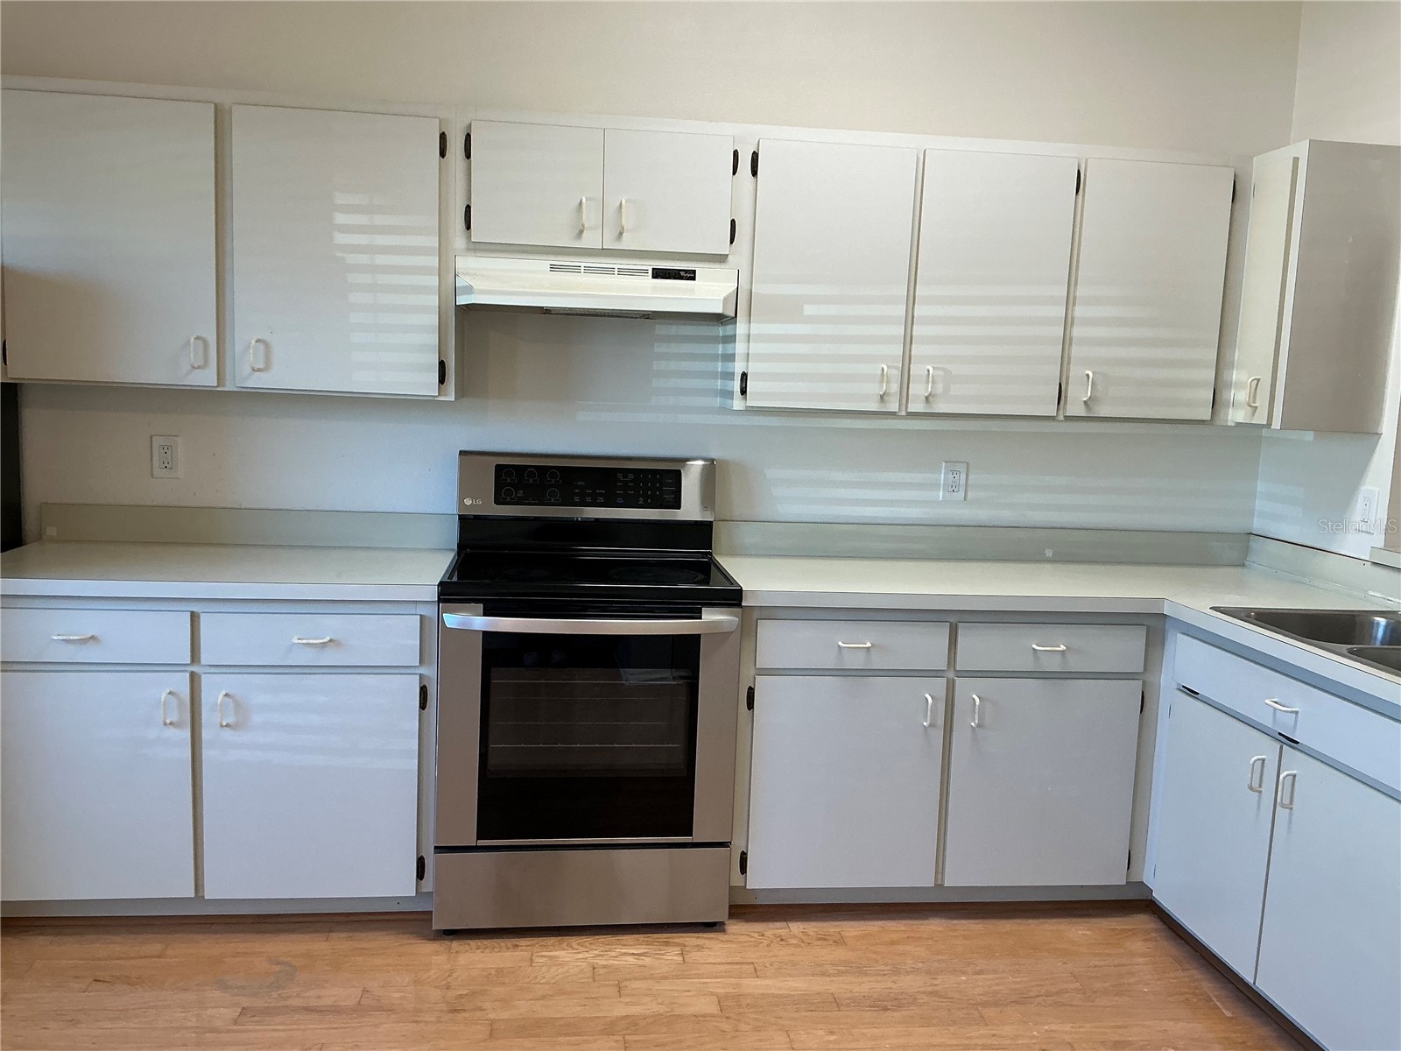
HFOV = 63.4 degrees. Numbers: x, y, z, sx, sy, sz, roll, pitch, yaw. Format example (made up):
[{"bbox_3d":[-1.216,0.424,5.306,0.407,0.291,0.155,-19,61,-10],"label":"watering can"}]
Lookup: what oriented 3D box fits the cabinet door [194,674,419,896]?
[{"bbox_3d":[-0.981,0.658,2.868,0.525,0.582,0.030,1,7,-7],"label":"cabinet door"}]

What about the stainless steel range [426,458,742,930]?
[{"bbox_3d":[-0.313,0.427,3.153,0.757,1.199,0.700,1,7,-7],"label":"stainless steel range"}]

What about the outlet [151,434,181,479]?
[{"bbox_3d":[-1.553,-0.198,3.290,0.074,0.119,0.012,1,7,-7],"label":"outlet"}]

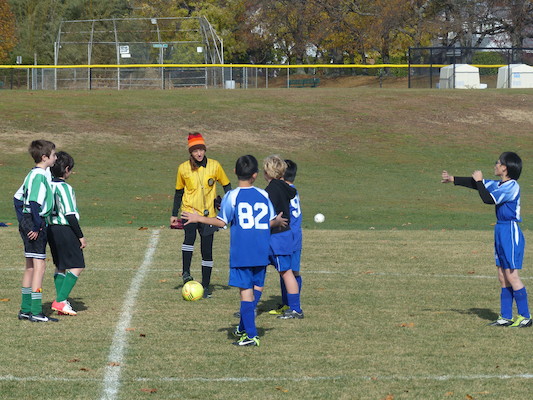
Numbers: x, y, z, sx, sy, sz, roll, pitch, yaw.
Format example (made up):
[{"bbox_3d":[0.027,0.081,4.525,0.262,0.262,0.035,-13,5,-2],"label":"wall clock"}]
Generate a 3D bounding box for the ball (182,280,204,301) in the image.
[{"bbox_3d":[-0.709,0.882,28.200,0.210,0.210,0.210,0,1,0],"label":"ball"}]

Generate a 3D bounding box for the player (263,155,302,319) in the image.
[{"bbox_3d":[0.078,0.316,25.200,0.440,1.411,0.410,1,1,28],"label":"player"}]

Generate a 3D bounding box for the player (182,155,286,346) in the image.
[{"bbox_3d":[-0.241,0.375,21.900,0.760,1.423,0.500,0,1,-12],"label":"player"}]

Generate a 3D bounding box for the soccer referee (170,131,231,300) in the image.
[{"bbox_3d":[-0.658,0.151,29.000,0.580,1.641,0.420,0,1,-12],"label":"soccer referee"}]

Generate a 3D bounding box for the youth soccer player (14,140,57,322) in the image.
[{"bbox_3d":[-1.984,0.261,25.000,0.350,1.549,0.420,0,1,-30],"label":"youth soccer player"}]

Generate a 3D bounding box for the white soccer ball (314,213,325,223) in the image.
[{"bbox_3d":[1.092,0.371,60.000,0.217,0.217,0.217,0,1,0],"label":"white soccer ball"}]

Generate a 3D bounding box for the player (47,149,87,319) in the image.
[{"bbox_3d":[-1.764,0.295,25.800,0.380,1.449,0.420,0,1,-40],"label":"player"}]

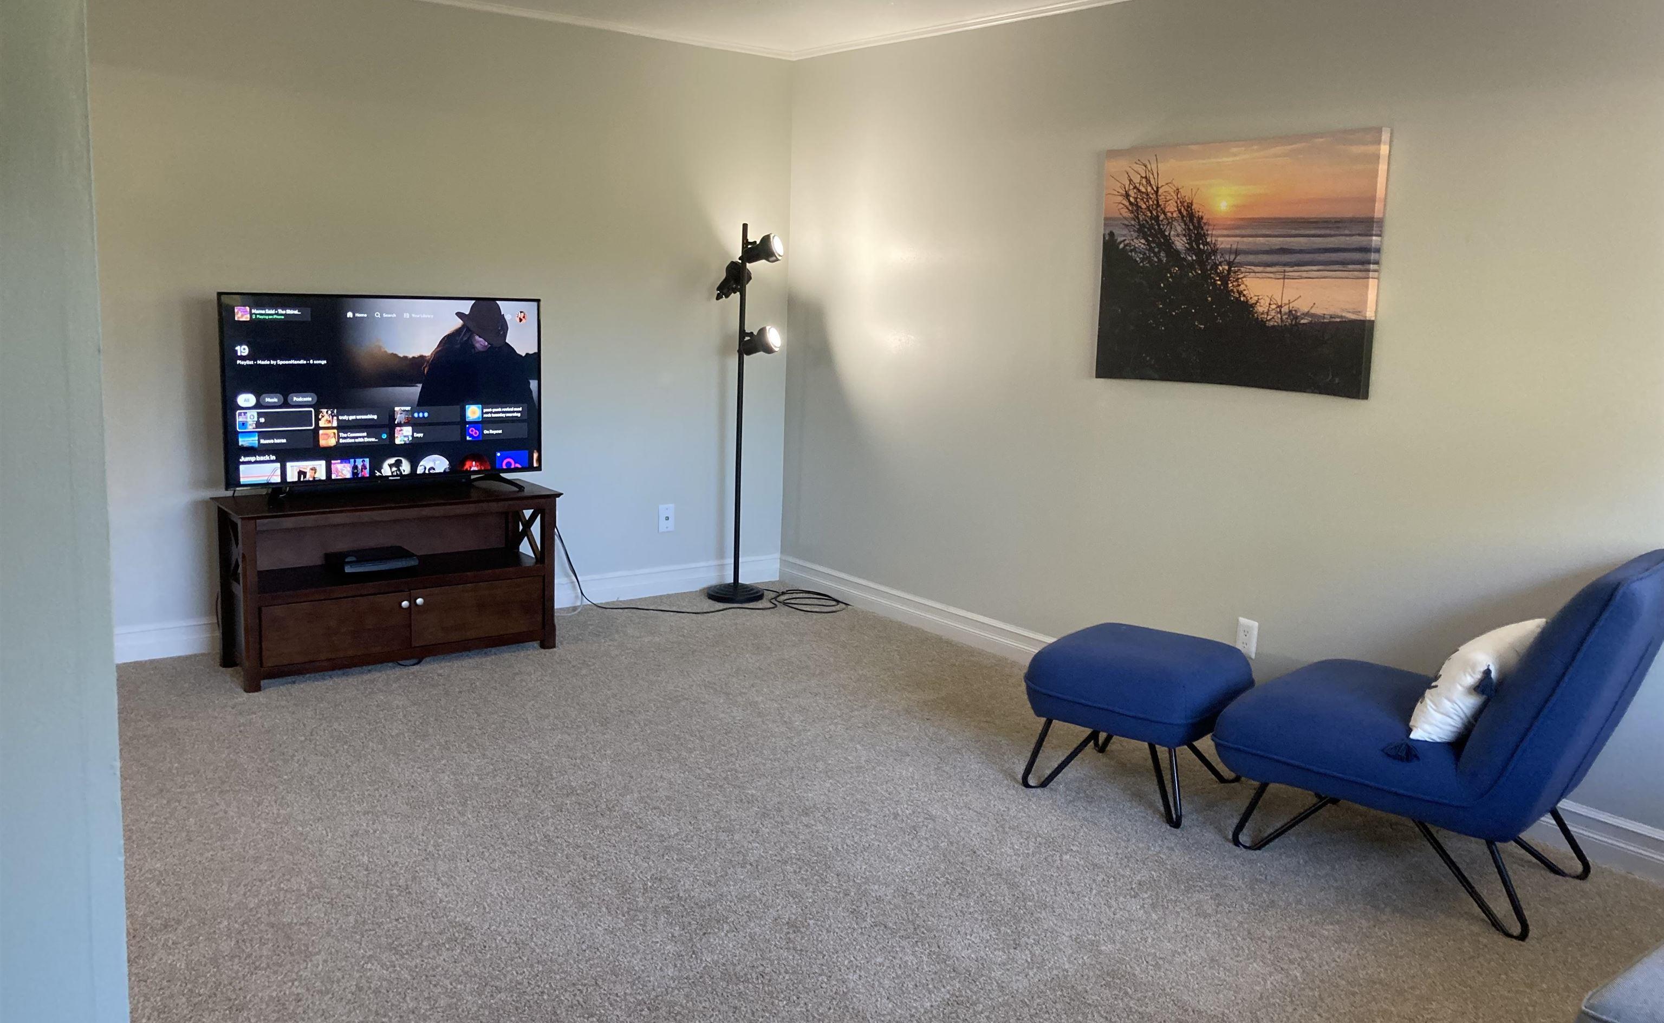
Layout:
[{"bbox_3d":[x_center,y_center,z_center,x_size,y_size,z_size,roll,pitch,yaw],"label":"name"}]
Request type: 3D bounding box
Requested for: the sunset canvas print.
[{"bbox_3d":[1.249,-0.774,4.243,0.040,0.763,1.011,-5,11,-37],"label":"sunset canvas print"}]

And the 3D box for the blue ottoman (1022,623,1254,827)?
[{"bbox_3d":[0.885,0.591,3.877,0.521,0.417,0.526,10,12,39],"label":"blue ottoman"}]

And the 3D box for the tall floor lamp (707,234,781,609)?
[{"bbox_3d":[-0.376,-0.423,5.883,0.288,1.643,0.258,7,11,25],"label":"tall floor lamp"}]

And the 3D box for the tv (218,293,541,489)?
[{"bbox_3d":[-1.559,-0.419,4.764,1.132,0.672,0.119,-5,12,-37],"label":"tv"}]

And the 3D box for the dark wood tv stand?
[{"bbox_3d":[-1.575,0.241,4.840,1.137,0.596,0.407,-5,12,-37],"label":"dark wood tv stand"}]

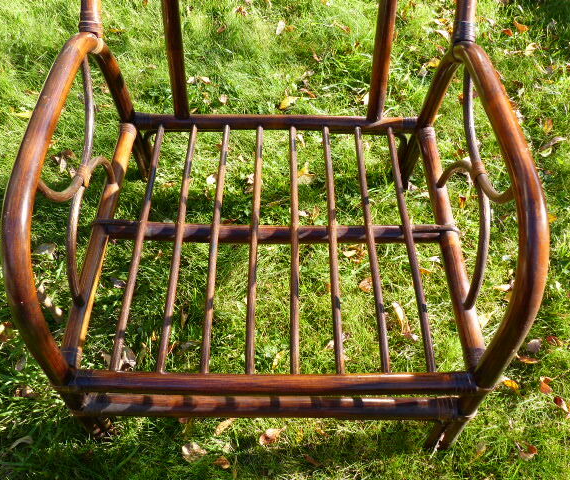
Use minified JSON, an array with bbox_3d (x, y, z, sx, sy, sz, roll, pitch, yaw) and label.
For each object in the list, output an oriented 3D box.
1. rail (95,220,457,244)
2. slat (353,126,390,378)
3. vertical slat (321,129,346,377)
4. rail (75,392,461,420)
[{"bbox_3d":[-0.017,-0.014,1.065,0.658,0.032,0.032,0,53,0],"label":"rail"},{"bbox_3d":[0.155,-0.016,1.044,0.013,0.013,0.556,0,53,-1],"label":"slat"},{"bbox_3d":[0.082,-0.016,0.998,0.012,0.012,0.537,0,53,-1],"label":"vertical slat"},{"bbox_3d":[-0.026,0.273,0.941,0.623,0.034,0.034,0,54,-1],"label":"rail"}]

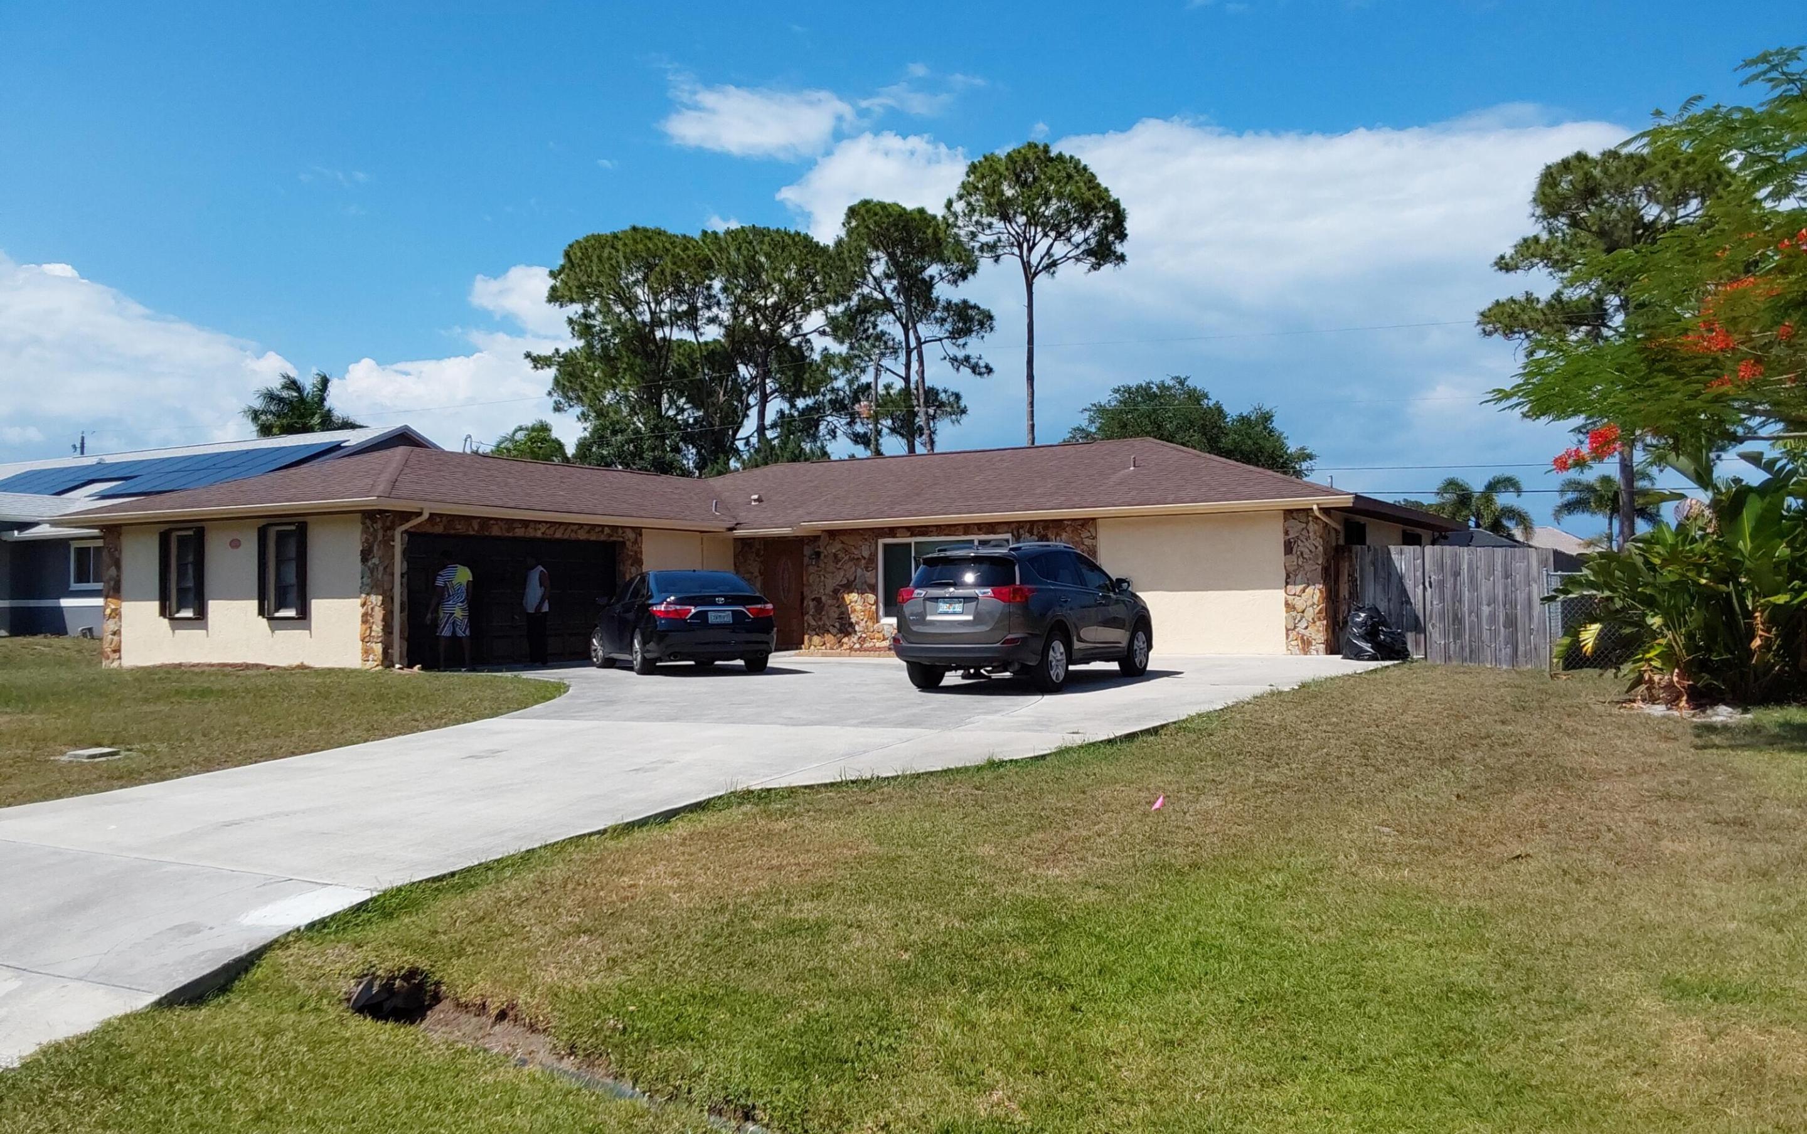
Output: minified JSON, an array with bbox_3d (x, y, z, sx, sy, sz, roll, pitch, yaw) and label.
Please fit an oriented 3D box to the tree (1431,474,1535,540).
[{"bbox_3d":[22.234,-0.729,55.937,3.803,5.520,3.803,-1,-1,22],"label":"tree"}]

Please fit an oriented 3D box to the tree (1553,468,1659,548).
[{"bbox_3d":[26.995,-0.892,55.934,3.821,5.736,3.821,-1,-1,26],"label":"tree"}]

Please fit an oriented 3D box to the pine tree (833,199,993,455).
[{"bbox_3d":[0.492,-6.504,61.795,6.766,17.836,6.428,-1,-1,1],"label":"pine tree"}]

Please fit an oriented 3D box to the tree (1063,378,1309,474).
[{"bbox_3d":[11.203,-2.586,56.890,9.508,9.530,8.557,-1,-1,11],"label":"tree"}]

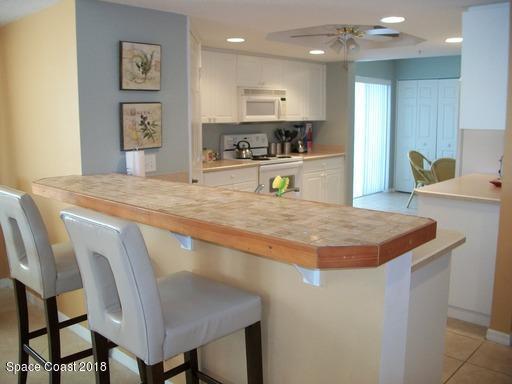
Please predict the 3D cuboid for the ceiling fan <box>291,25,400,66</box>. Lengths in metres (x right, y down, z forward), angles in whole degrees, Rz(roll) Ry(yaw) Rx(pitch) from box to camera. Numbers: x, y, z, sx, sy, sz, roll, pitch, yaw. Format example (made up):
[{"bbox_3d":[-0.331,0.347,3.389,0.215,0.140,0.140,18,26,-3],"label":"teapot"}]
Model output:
[{"bbox_3d":[0.882,-1.444,4.650,1.080,0.450,1.080,8,13,43],"label":"ceiling fan"}]

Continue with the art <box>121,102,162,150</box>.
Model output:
[{"bbox_3d":[-0.836,-0.481,3.467,0.030,0.336,0.332,8,13,43],"label":"art"}]

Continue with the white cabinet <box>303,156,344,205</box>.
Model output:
[{"bbox_3d":[0.717,-0.042,6.633,0.600,0.870,0.932,8,13,43],"label":"white cabinet"}]

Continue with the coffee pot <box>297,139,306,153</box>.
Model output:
[{"bbox_3d":[0.616,-0.631,6.410,0.125,0.190,0.125,8,12,43],"label":"coffee pot"}]

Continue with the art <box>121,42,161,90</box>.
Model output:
[{"bbox_3d":[-0.828,-0.897,3.414,0.030,0.328,0.319,8,13,43],"label":"art"}]

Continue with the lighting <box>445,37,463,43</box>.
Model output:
[{"bbox_3d":[2.082,-1.597,4.958,0.190,0.030,0.190,8,13,43],"label":"lighting"}]

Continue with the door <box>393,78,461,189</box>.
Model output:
[{"bbox_3d":[3.136,-0.948,8.401,1.350,2.020,0.050,8,13,43],"label":"door"}]

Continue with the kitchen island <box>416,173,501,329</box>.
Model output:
[{"bbox_3d":[1.861,0.373,3.874,0.630,0.910,1.300,8,13,43],"label":"kitchen island"}]

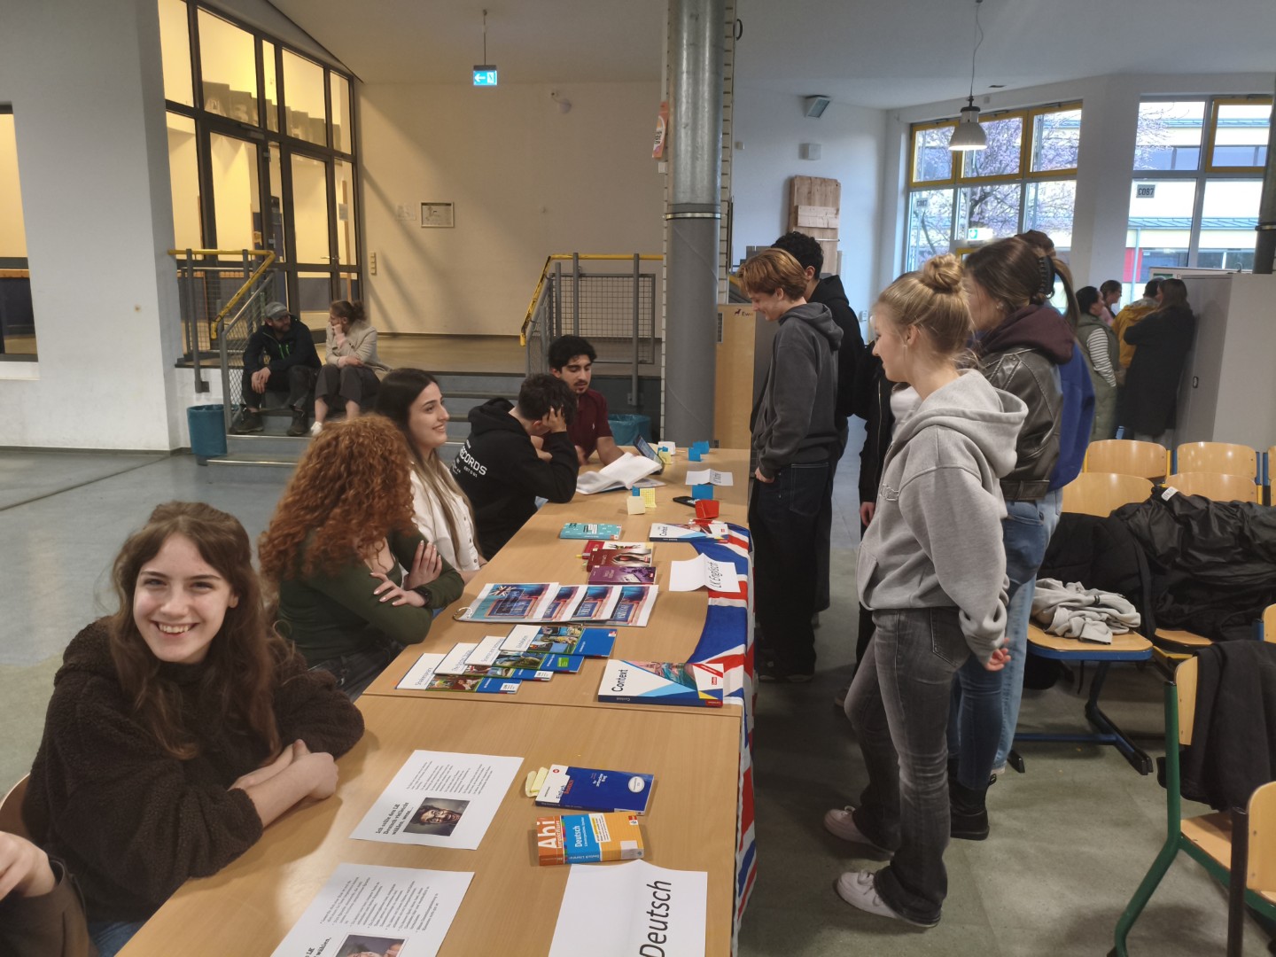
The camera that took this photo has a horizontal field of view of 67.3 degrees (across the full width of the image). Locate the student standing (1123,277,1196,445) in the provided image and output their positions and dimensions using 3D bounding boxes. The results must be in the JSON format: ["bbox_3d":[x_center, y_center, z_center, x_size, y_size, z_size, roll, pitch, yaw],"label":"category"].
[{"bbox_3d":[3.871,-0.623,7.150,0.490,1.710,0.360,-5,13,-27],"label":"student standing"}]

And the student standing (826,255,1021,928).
[{"bbox_3d":[0.747,0.284,2.494,0.440,1.680,0.480,4,12,16],"label":"student standing"}]

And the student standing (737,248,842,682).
[{"bbox_3d":[0.608,-0.050,3.957,0.420,1.755,0.500,3,12,12],"label":"student standing"}]

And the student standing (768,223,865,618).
[{"bbox_3d":[0.823,-0.206,4.517,0.450,1.850,0.500,3,12,11],"label":"student standing"}]

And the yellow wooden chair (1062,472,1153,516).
[{"bbox_3d":[1.985,0.431,4.028,0.430,0.840,0.480,2,12,6],"label":"yellow wooden chair"}]

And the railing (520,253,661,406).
[{"bbox_3d":[-0.260,-1.149,7.739,1.060,1.360,1.080,2,12,6],"label":"railing"}]

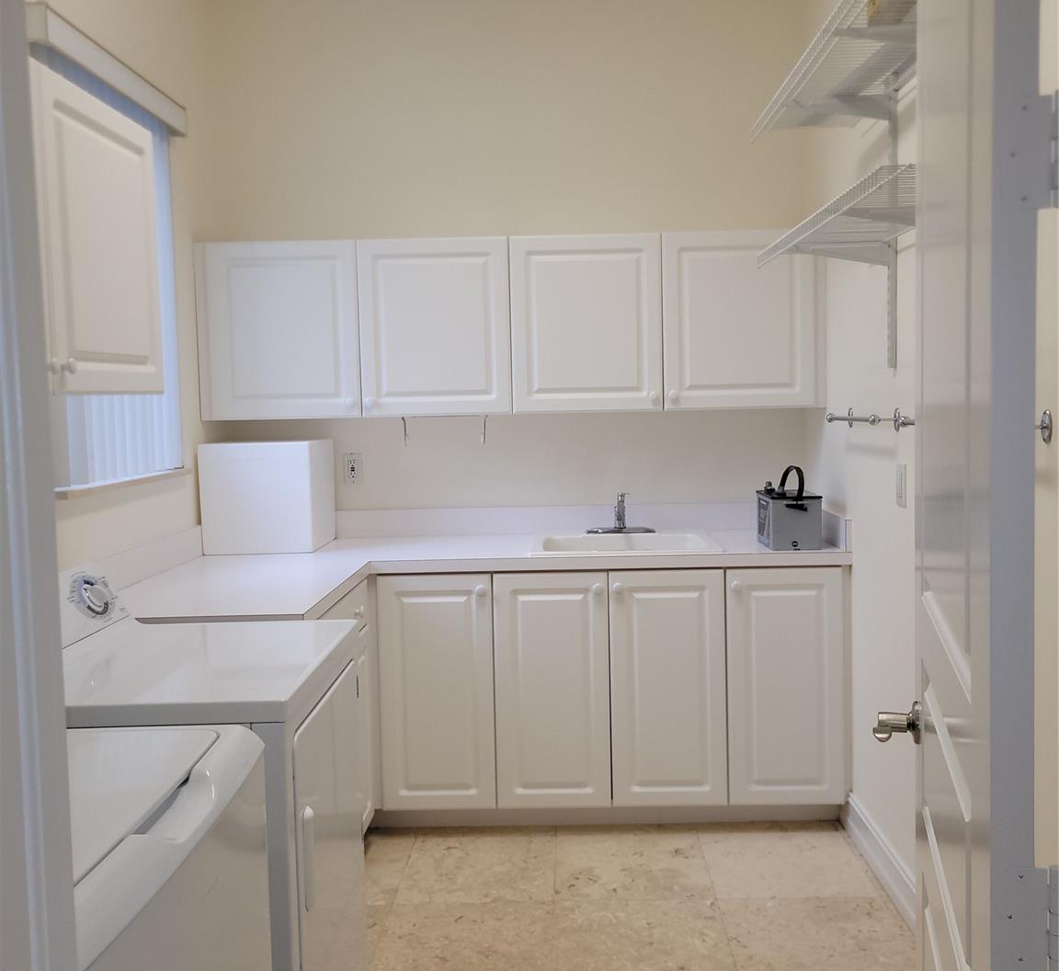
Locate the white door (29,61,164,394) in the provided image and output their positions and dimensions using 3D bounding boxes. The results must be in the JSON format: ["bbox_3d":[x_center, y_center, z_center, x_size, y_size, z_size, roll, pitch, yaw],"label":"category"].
[{"bbox_3d":[-0.881,-0.491,2.200,0.025,0.600,0.520,-1,5,2],"label":"white door"}]

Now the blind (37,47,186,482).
[{"bbox_3d":[-1.145,-0.570,2.980,0.060,1.110,0.810,-1,5,2],"label":"blind"}]

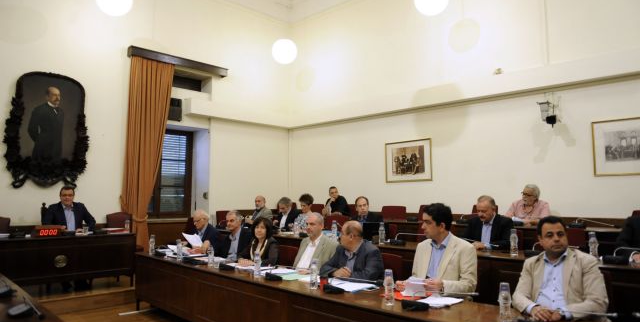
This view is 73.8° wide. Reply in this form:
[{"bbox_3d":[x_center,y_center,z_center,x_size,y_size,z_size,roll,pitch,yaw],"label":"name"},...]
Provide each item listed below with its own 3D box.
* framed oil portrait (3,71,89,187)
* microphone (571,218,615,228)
[{"bbox_3d":[-3.903,-0.434,6.129,0.120,1.642,1.040,-4,-6,44],"label":"framed oil portrait"},{"bbox_3d":[3.040,0.696,4.748,0.500,0.115,0.160,0,-5,-1],"label":"microphone"}]

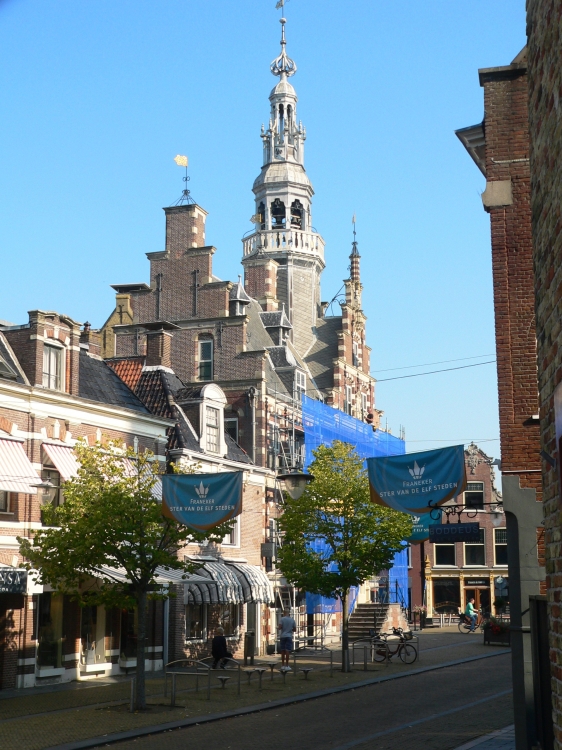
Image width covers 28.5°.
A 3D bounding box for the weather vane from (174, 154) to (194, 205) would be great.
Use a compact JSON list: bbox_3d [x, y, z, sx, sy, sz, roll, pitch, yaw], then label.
[{"bbox_3d":[-4.003,-7.920,45.396,0.850,2.150,0.800,-2,-11,10],"label":"weather vane"}]

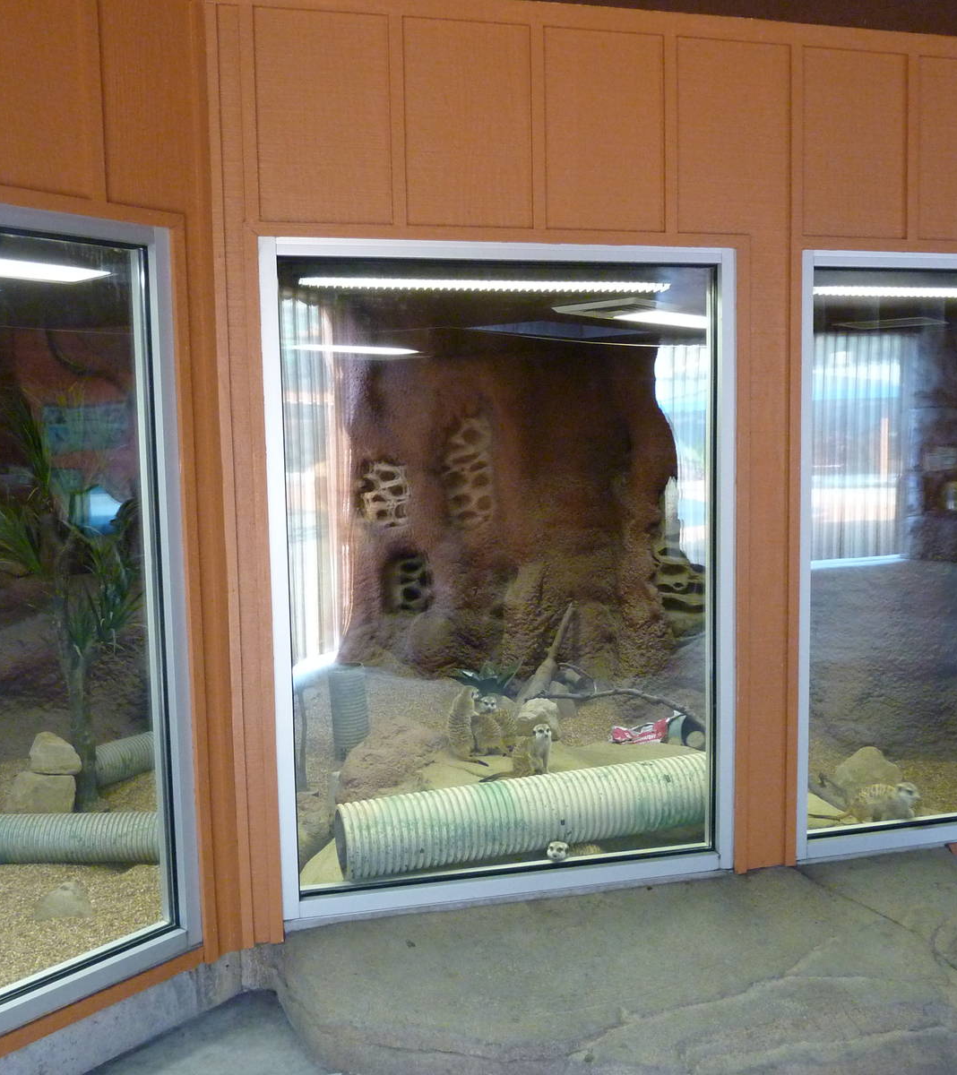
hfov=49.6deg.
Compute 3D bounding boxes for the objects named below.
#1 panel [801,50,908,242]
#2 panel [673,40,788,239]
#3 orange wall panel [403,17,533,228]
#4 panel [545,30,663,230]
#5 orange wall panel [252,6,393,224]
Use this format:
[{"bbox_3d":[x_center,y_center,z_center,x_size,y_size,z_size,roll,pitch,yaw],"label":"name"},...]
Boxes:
[{"bbox_3d":[1.159,-1.207,3.192,0.364,0.558,0.030,-3,5,-14],"label":"panel"},{"bbox_3d":[0.764,-1.190,3.096,0.364,0.558,0.030,-3,5,-14],"label":"panel"},{"bbox_3d":[-0.025,-1.155,2.906,0.364,0.558,0.030,-3,5,-14],"label":"orange wall panel"},{"bbox_3d":[0.370,-1.172,3.001,0.364,0.558,0.030,-3,5,-14],"label":"panel"},{"bbox_3d":[-0.420,-1.138,2.810,0.364,0.558,0.030,-3,5,-14],"label":"orange wall panel"}]

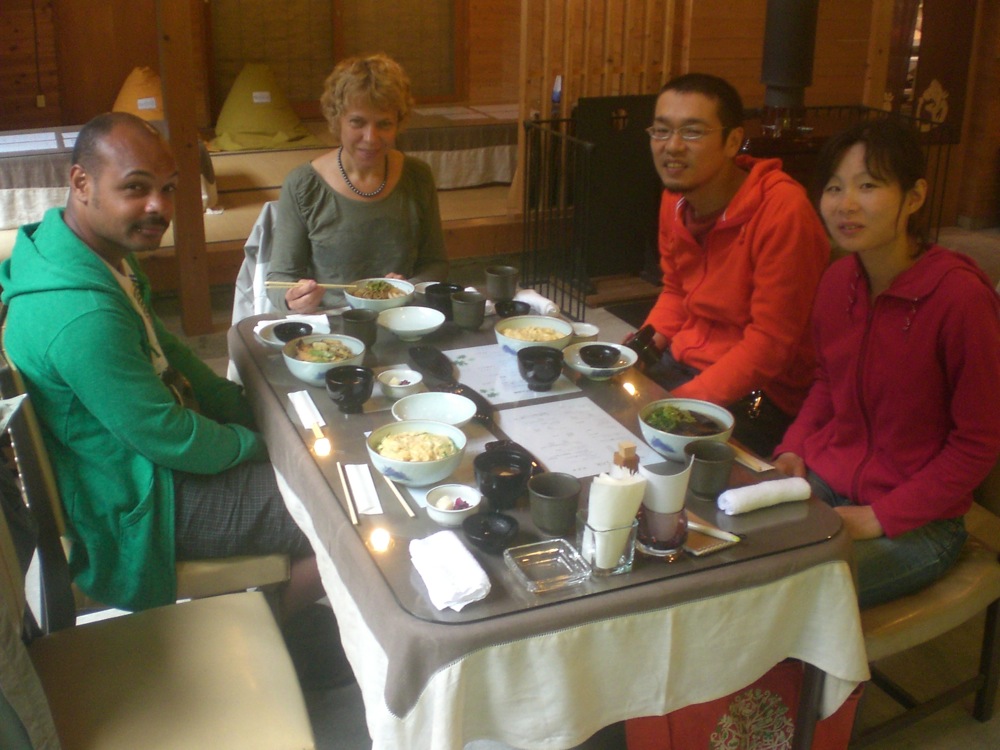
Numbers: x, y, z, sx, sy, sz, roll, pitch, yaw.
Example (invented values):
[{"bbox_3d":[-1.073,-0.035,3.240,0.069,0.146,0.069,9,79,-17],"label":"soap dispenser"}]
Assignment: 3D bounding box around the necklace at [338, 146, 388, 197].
[{"bbox_3d":[-0.313,-0.472,2.520,0.118,0.120,0.120,-5,22,-14],"label":"necklace"}]

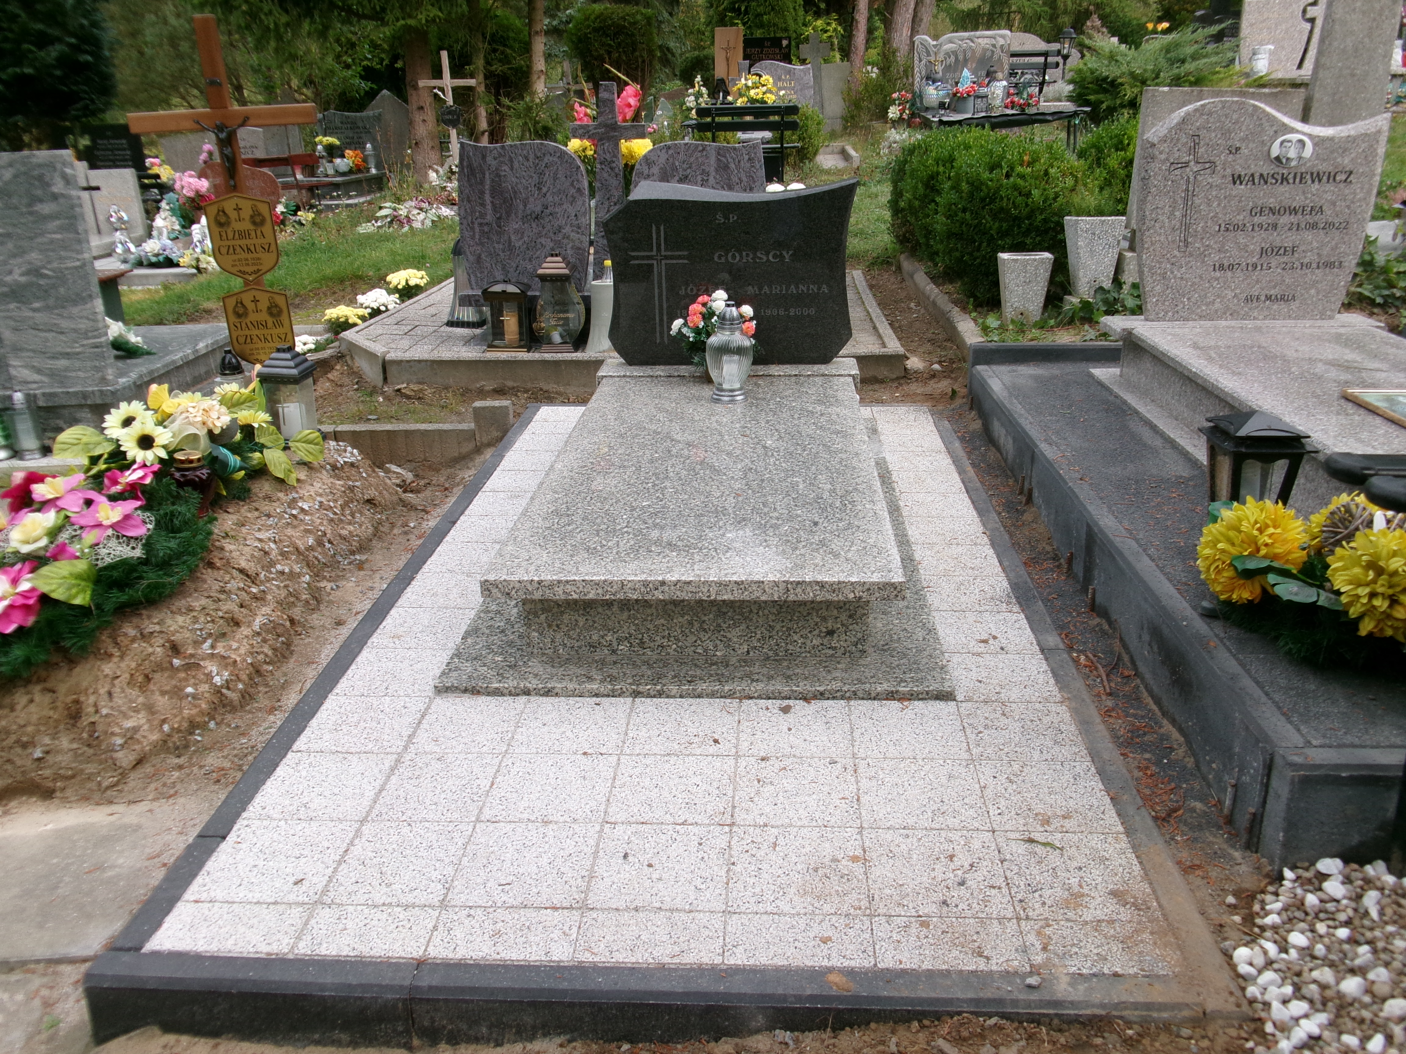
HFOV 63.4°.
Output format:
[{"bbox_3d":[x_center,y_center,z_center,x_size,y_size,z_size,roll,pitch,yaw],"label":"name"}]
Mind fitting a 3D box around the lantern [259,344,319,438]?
[{"bbox_3d":[-1.561,-0.502,4.319,0.181,0.377,0.181,2,21,10],"label":"lantern"}]

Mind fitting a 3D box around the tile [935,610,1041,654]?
[{"bbox_3d":[0.739,0.290,2.999,0.243,0.030,0.246,0,21,4],"label":"tile"}]

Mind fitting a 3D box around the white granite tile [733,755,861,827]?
[{"bbox_3d":[0.191,0.556,2.335,0.248,0.030,0.246,0,21,4],"label":"white granite tile"}]

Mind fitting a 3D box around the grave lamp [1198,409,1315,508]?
[{"bbox_3d":[1.184,-0.123,2.451,0.172,0.265,0.172,1,21,3],"label":"grave lamp"}]

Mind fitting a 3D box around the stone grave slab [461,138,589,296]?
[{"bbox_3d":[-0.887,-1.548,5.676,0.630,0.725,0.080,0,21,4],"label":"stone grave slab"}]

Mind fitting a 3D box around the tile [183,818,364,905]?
[{"bbox_3d":[-0.662,0.530,1.778,0.199,0.027,0.201,0,21,4],"label":"tile"}]

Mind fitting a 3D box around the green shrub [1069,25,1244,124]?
[{"bbox_3d":[3.134,-3.096,7.848,1.350,0.750,1.100,6,23,19],"label":"green shrub"}]

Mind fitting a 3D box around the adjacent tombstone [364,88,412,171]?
[{"bbox_3d":[-3.050,-3.807,10.964,0.500,0.870,0.140,0,21,4],"label":"adjacent tombstone"}]

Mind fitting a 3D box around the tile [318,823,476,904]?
[{"bbox_3d":[-0.466,0.530,1.766,0.181,0.027,0.202,0,21,4],"label":"tile"}]

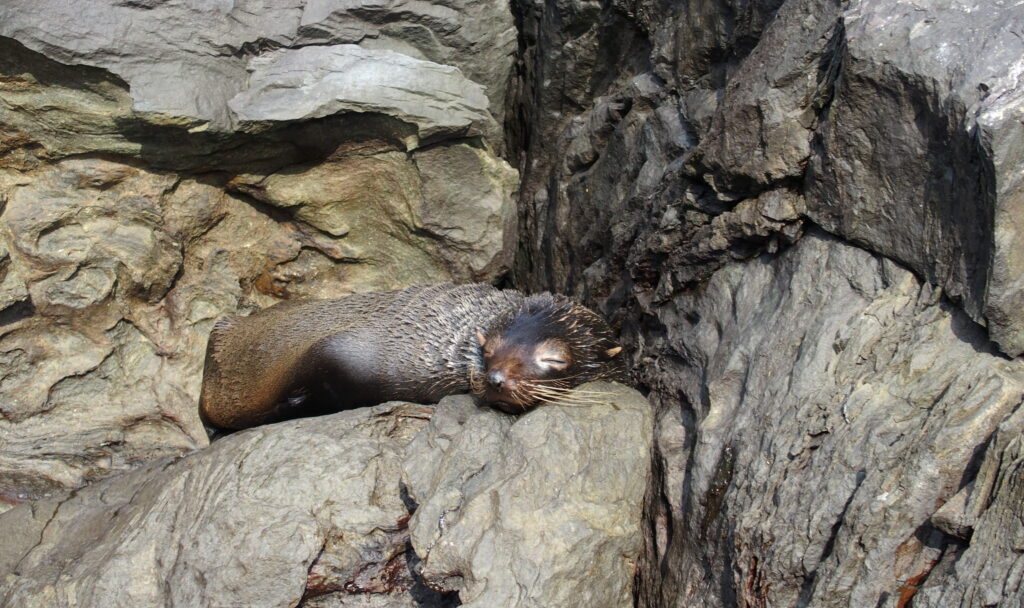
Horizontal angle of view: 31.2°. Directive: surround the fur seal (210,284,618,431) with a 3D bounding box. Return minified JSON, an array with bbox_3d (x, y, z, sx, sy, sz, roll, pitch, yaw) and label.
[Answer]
[{"bbox_3d":[-0.243,0.130,4.300,0.980,0.330,0.440,3,10,20],"label":"fur seal"}]

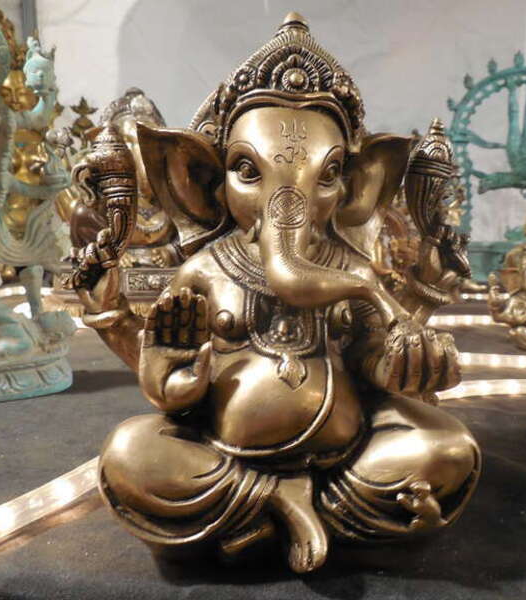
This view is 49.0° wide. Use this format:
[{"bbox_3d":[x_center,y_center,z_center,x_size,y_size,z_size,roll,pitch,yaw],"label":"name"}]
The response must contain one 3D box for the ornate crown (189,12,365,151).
[{"bbox_3d":[0.006,-0.089,0.238,0.066,0.052,0.060,-1,8,-11],"label":"ornate crown"}]

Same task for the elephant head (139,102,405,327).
[{"bbox_3d":[0.005,-0.037,0.238,0.110,0.084,0.066,-1,8,-11],"label":"elephant head"}]

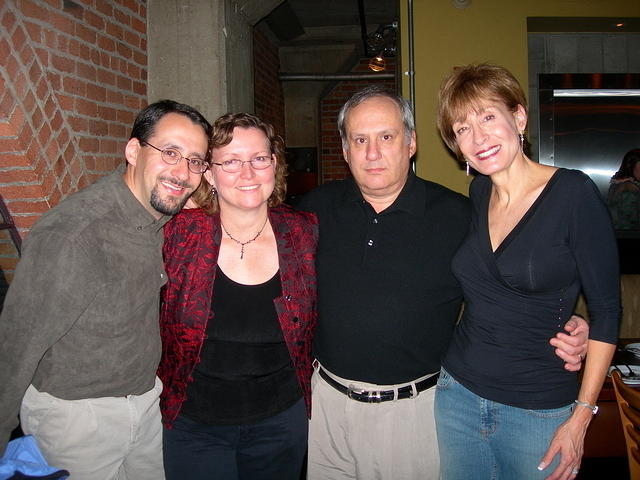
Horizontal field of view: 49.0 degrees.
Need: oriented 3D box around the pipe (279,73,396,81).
[{"bbox_3d":[0.170,-1.608,6.900,1.170,0.052,0.052,0,6,6],"label":"pipe"}]

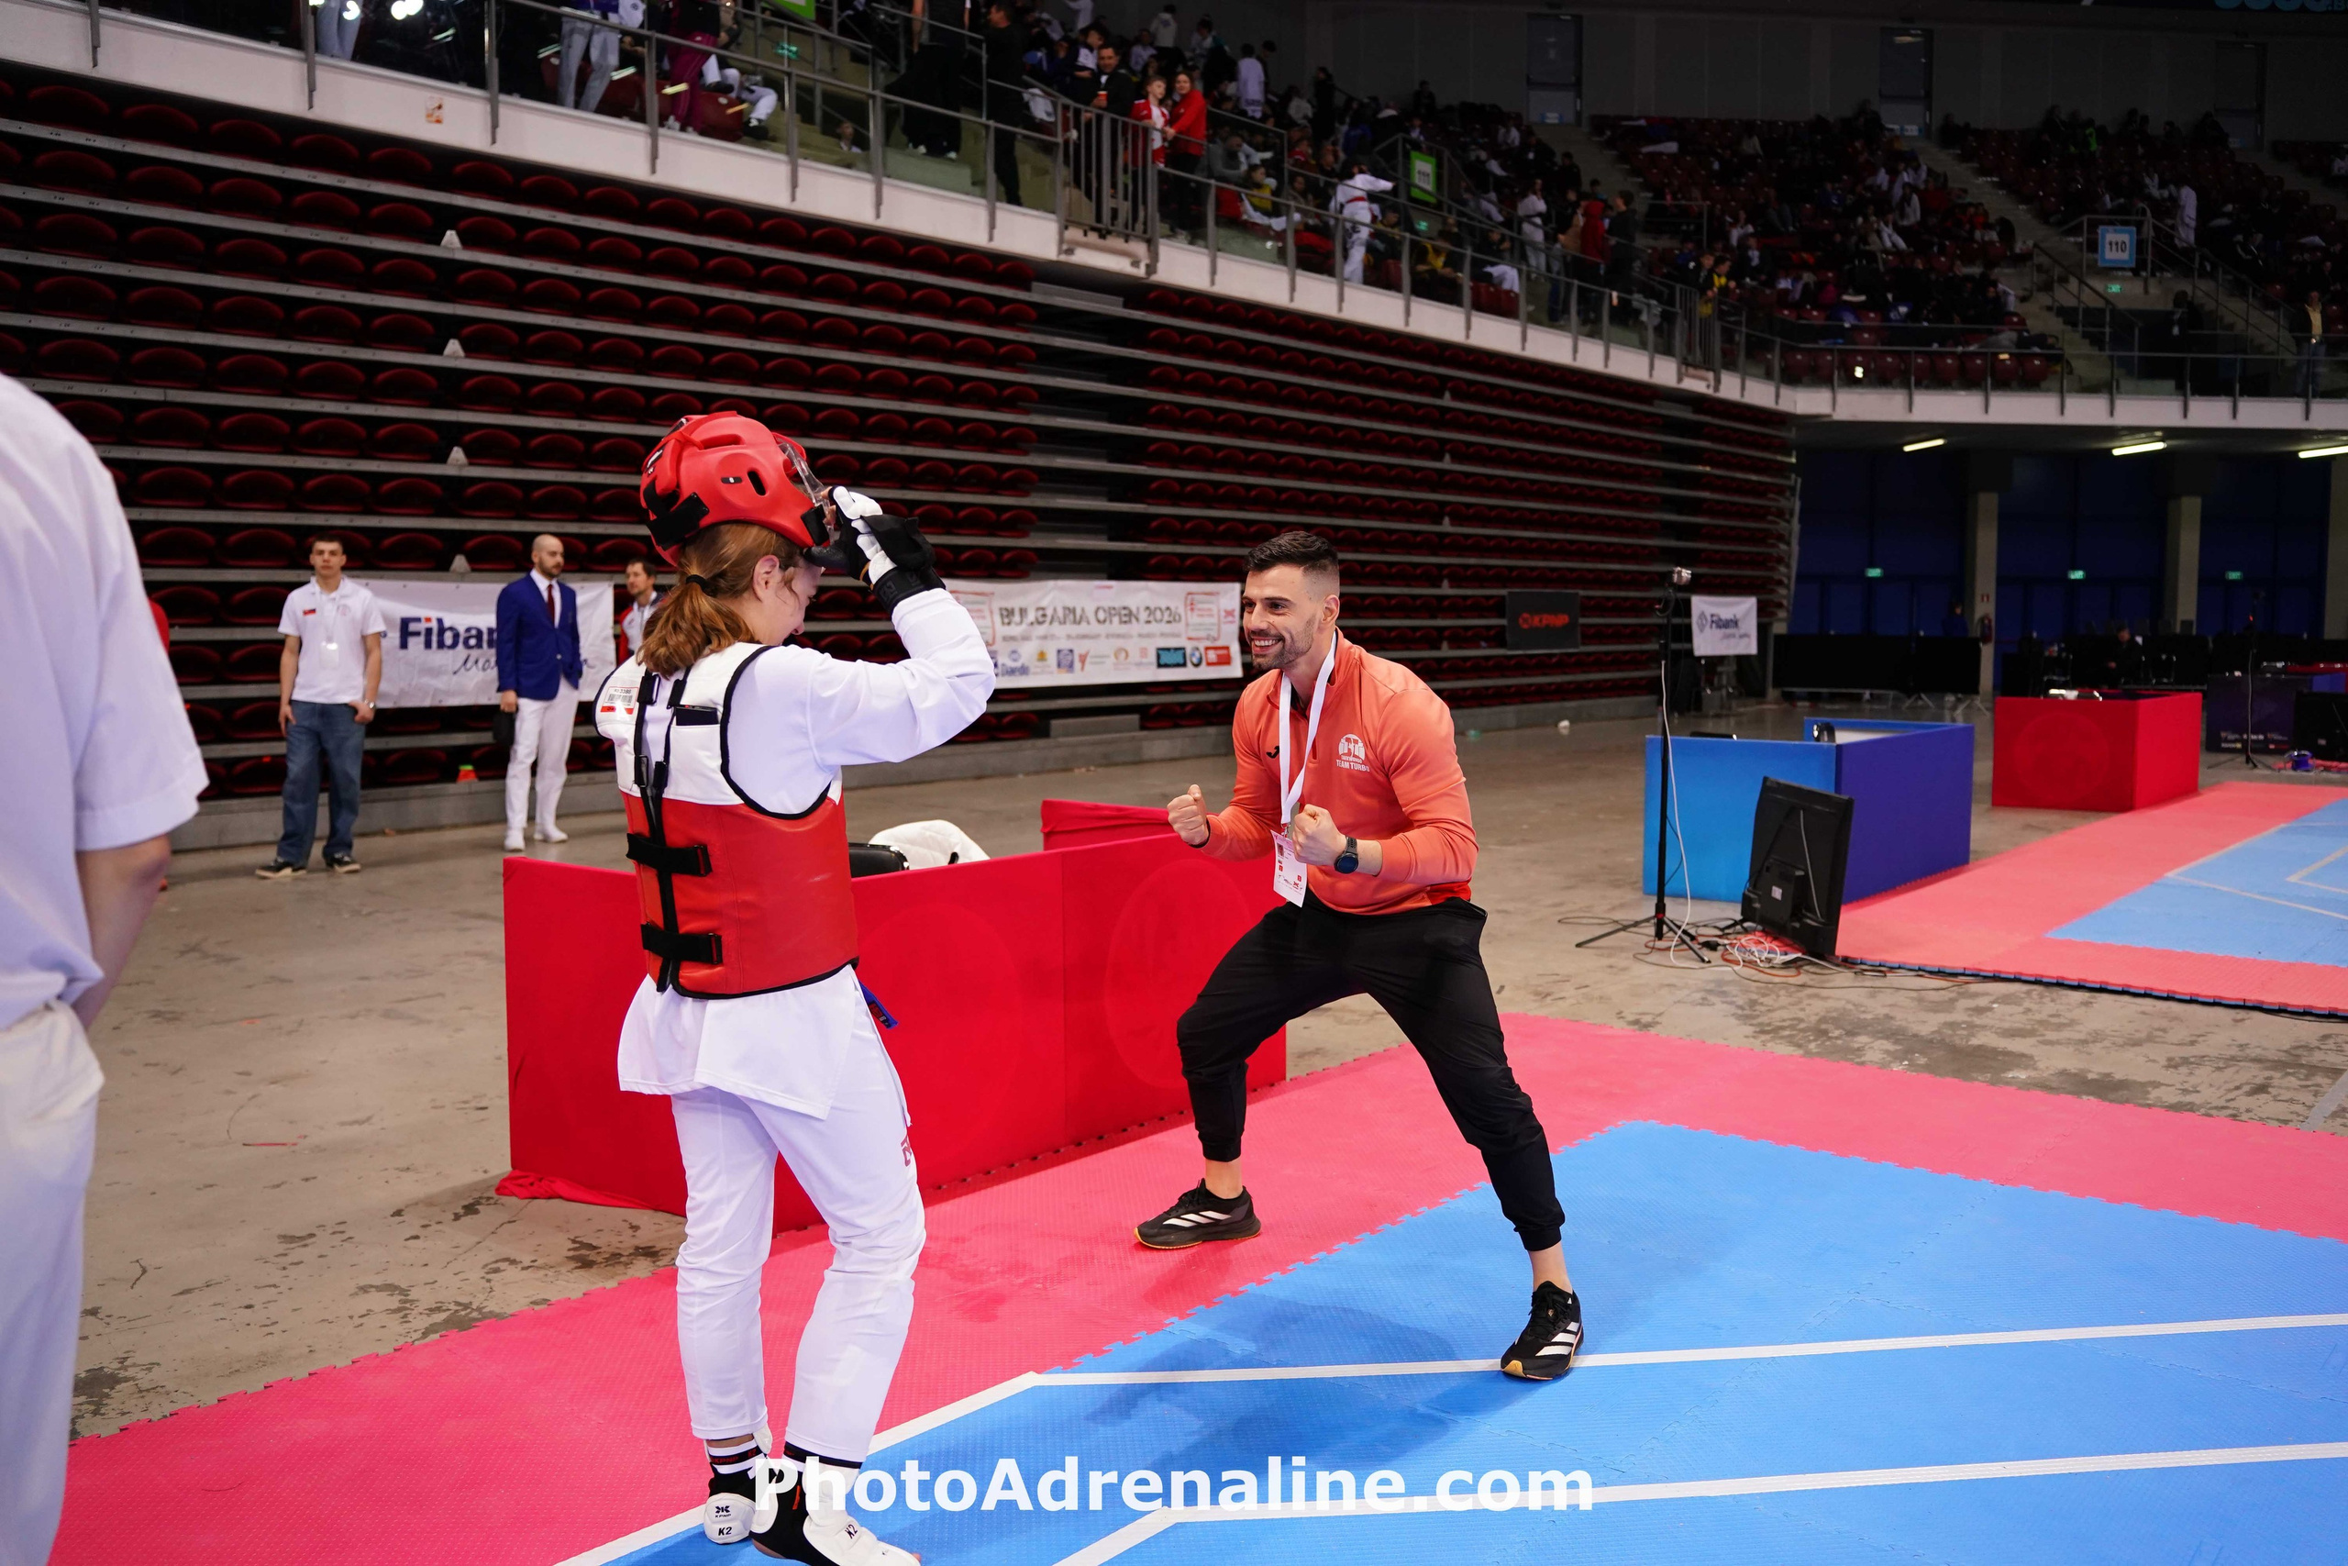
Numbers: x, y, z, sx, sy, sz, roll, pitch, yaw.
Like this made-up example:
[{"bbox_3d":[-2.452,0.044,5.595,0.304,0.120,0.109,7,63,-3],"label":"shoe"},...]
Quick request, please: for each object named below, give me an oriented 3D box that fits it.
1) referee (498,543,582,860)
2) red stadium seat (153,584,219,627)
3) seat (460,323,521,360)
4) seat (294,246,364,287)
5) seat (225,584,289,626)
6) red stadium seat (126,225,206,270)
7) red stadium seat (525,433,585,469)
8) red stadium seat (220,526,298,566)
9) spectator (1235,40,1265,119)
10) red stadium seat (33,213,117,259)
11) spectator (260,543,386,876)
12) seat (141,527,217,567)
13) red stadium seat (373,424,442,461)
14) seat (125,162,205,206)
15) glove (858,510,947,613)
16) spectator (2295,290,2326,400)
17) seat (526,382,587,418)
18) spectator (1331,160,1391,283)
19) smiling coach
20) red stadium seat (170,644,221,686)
[{"bbox_3d":[-3.785,-0.555,10.922,0.340,1.840,0.510,3,6,44],"label":"referee"},{"bbox_3d":[-6.076,-1.087,11.223,0.320,0.270,0.440,4,7,42],"label":"red stadium seat"},{"bbox_3d":[-4.703,-3.034,12.570,0.320,0.270,0.440,4,7,42],"label":"seat"},{"bbox_3d":[-5.433,-3.319,11.746,0.320,0.270,0.440,4,7,42],"label":"seat"},{"bbox_3d":[-5.792,-1.123,11.532,0.320,0.270,0.440,4,7,42],"label":"seat"},{"bbox_3d":[-5.960,-3.168,10.801,0.280,0.270,0.445,3,6,44],"label":"red stadium seat"},{"bbox_3d":[-4.276,-2.293,12.624,0.280,0.270,0.445,3,6,44],"label":"red stadium seat"},{"bbox_3d":[-5.714,-1.483,11.411,0.390,0.280,0.470,4,7,40],"label":"red stadium seat"},{"bbox_3d":[1.129,-10.290,27.411,0.480,1.680,0.330,0,5,0],"label":"spectator"},{"bbox_3d":[-6.287,-3.131,10.460,0.280,0.270,0.445,3,6,44],"label":"red stadium seat"},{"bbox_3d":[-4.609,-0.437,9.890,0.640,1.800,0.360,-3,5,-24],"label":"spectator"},{"bbox_3d":[-6.091,-1.447,11.177,0.320,0.270,0.440,4,7,42],"label":"seat"},{"bbox_3d":[-5.084,-2.258,12.093,0.390,0.280,0.470,4,7,40],"label":"red stadium seat"},{"bbox_3d":[-6.007,-3.560,10.863,0.390,0.280,0.470,4,7,40],"label":"seat"},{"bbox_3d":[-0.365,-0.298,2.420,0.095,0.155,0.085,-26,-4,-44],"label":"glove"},{"bbox_3d":[18.373,-7.083,29.500,0.500,1.770,0.360,-1,5,6],"label":"spectator"},{"bbox_3d":[-4.267,-2.642,12.612,0.280,0.270,0.445,3,6,44],"label":"seat"},{"bbox_3d":[2.129,-6.323,20.902,0.600,1.600,0.480,-4,6,-38],"label":"spectator"},{"bbox_3d":[0.302,0.289,3.612,1.040,1.550,0.680,5,7,44],"label":"smiling coach"},{"bbox_3d":[-6.030,-0.719,11.106,0.390,0.280,0.470,4,7,40],"label":"red stadium seat"}]

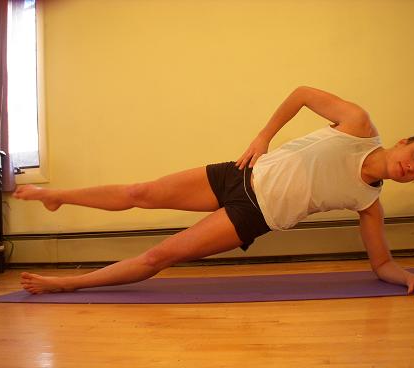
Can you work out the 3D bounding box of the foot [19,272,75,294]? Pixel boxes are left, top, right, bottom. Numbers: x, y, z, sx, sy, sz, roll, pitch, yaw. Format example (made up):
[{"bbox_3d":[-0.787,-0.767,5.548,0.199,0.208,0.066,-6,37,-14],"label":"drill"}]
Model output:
[{"bbox_3d":[-0.671,0.418,2.250,0.230,0.090,0.095,0,-8,-39],"label":"foot"}]

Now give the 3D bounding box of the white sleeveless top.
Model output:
[{"bbox_3d":[0.429,-0.023,2.090,0.490,0.335,0.240,-15,6,10],"label":"white sleeveless top"}]

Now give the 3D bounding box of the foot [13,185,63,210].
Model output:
[{"bbox_3d":[-0.686,0.055,2.190,0.220,0.090,0.088,14,25,-21],"label":"foot"}]

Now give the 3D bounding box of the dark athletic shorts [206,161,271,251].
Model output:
[{"bbox_3d":[0.135,0.082,2.140,0.215,0.350,0.240,-17,2,9],"label":"dark athletic shorts"}]

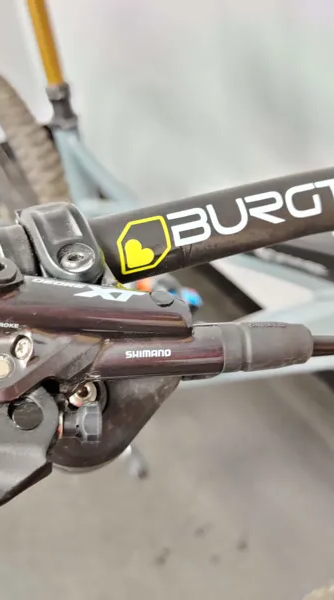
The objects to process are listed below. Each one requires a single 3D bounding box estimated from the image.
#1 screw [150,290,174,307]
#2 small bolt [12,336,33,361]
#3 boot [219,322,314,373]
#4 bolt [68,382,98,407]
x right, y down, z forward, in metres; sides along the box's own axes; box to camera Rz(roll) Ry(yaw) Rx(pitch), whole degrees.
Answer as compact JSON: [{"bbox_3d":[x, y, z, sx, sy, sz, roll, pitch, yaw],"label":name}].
[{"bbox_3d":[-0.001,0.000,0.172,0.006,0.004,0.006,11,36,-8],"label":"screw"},{"bbox_3d":[-0.038,0.013,0.167,0.006,0.005,0.006,-16,64,34],"label":"small bolt"},{"bbox_3d":[0.029,0.014,0.182,0.028,0.014,0.014,-3,47,-10],"label":"boot"},{"bbox_3d":[-0.025,0.029,0.189,0.008,0.006,0.008,2,72,-5],"label":"bolt"}]

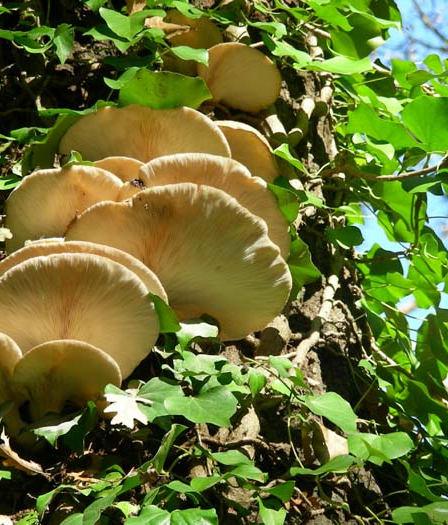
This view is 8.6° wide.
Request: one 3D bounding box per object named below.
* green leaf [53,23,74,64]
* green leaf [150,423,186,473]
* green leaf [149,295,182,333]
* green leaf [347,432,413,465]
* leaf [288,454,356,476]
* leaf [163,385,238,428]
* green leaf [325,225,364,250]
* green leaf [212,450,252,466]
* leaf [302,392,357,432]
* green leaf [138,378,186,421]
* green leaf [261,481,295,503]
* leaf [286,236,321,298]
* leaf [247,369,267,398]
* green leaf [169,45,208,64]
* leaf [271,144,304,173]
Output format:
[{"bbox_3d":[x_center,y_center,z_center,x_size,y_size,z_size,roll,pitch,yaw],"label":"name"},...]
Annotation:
[{"bbox_3d":[-0.138,-0.188,2.570,0.019,0.032,0.017,0,-25,0],"label":"green leaf"},{"bbox_3d":[-0.046,0.153,2.470,0.008,0.043,0.026,14,-8,36],"label":"green leaf"},{"bbox_3d":[-0.052,0.043,2.500,0.033,0.035,0.007,-17,-5,-13],"label":"green leaf"},{"bbox_3d":[0.138,0.165,2.660,0.058,0.038,0.012,0,-49,0],"label":"green leaf"},{"bbox_3d":[0.086,0.179,2.640,0.058,0.015,0.035,0,-19,0],"label":"leaf"},{"bbox_3d":[-0.018,0.117,2.460,0.061,0.043,0.011,-6,-40,-9],"label":"leaf"},{"bbox_3d":[0.102,-0.022,2.520,0.032,0.013,0.022,0,-25,0],"label":"green leaf"},{"bbox_3d":[0.006,0.162,2.470,0.035,0.023,0.007,0,-51,-9],"label":"green leaf"},{"bbox_3d":[0.087,0.123,2.460,0.051,0.031,0.009,35,-36,8],"label":"leaf"},{"bbox_3d":[-0.050,0.121,2.620,0.054,0.050,0.013,0,-32,0],"label":"green leaf"},{"bbox_3d":[0.046,0.199,2.600,0.031,0.025,0.010,7,-37,-9],"label":"green leaf"},{"bbox_3d":[0.071,0.004,2.780,0.048,0.060,0.016,6,-19,-17],"label":"leaf"},{"bbox_3d":[0.027,0.100,2.480,0.017,0.026,0.005,0,-20,0],"label":"leaf"},{"bbox_3d":[-0.030,-0.175,2.520,0.035,0.024,0.008,0,-46,-12],"label":"green leaf"},{"bbox_3d":[0.054,-0.088,2.520,0.027,0.018,0.020,0,-25,0],"label":"leaf"}]

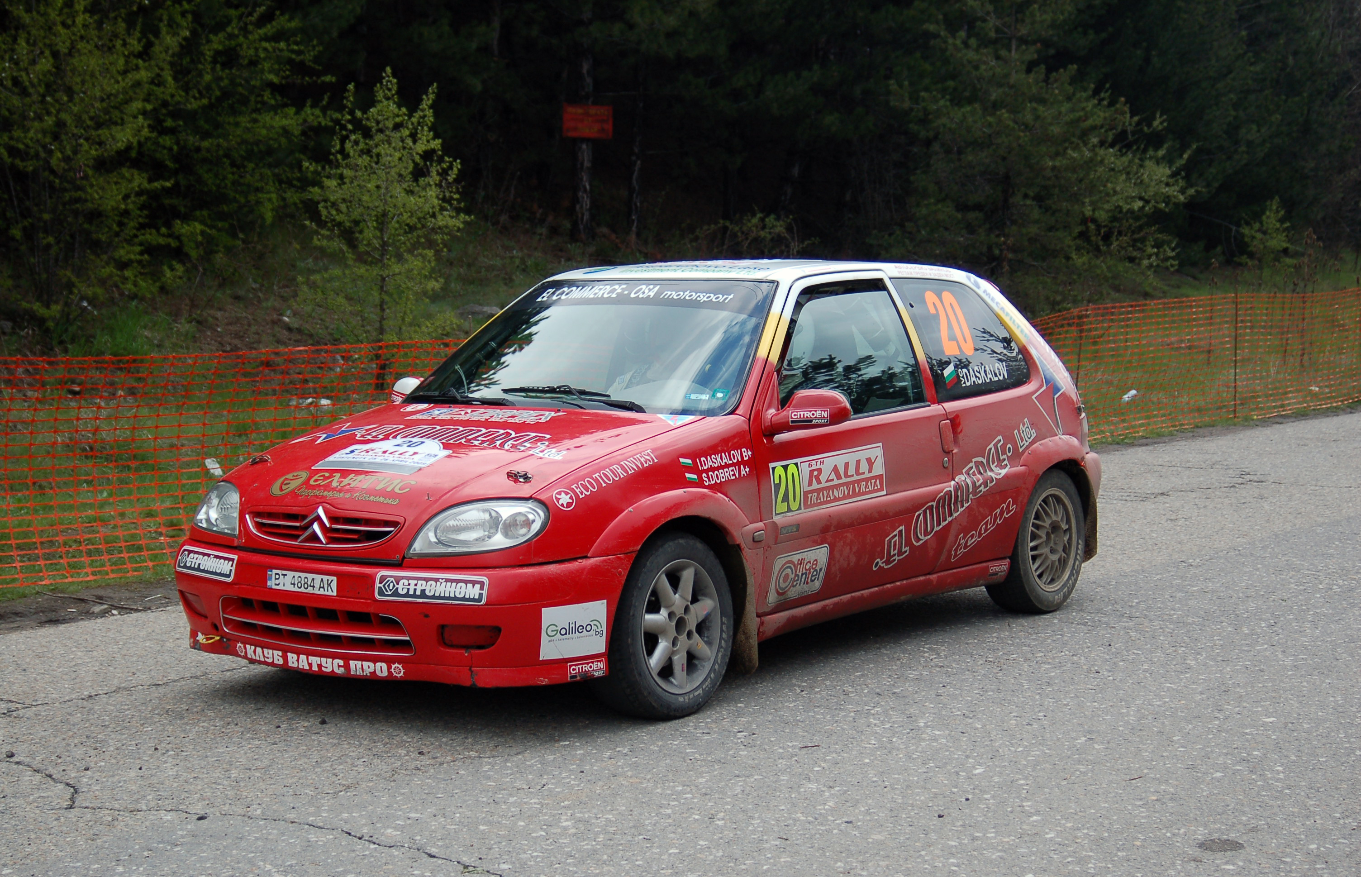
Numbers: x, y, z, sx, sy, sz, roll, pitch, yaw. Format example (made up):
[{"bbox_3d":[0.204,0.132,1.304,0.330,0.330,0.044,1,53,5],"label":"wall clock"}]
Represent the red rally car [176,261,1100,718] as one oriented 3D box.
[{"bbox_3d":[0.047,0.047,7.950,1.660,1.350,3.720,3,6,36],"label":"red rally car"}]

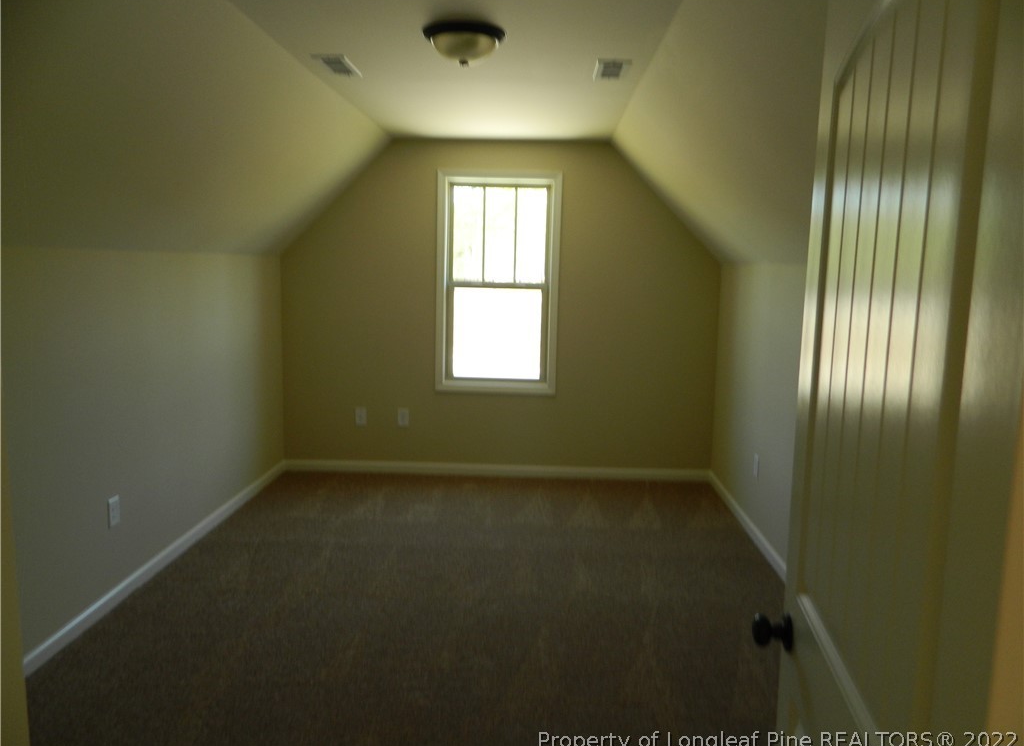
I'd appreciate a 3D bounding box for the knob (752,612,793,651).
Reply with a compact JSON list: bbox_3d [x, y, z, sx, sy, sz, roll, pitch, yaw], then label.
[{"bbox_3d":[0.452,0.446,1.286,0.064,0.066,0.066,2,8,10],"label":"knob"}]

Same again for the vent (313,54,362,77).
[{"bbox_3d":[-0.787,-1.375,3.340,0.146,0.020,0.350,1,8,2],"label":"vent"}]

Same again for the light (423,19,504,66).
[{"bbox_3d":[-0.177,-1.218,2.759,0.325,0.138,0.325,1,8,2],"label":"light"}]

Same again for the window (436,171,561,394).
[{"bbox_3d":[-0.100,-0.635,5.312,0.870,1.580,0.110,1,8,2],"label":"window"}]

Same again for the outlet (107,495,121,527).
[{"bbox_3d":[-1.773,0.619,3.306,0.012,0.122,0.078,1,8,2],"label":"outlet"}]

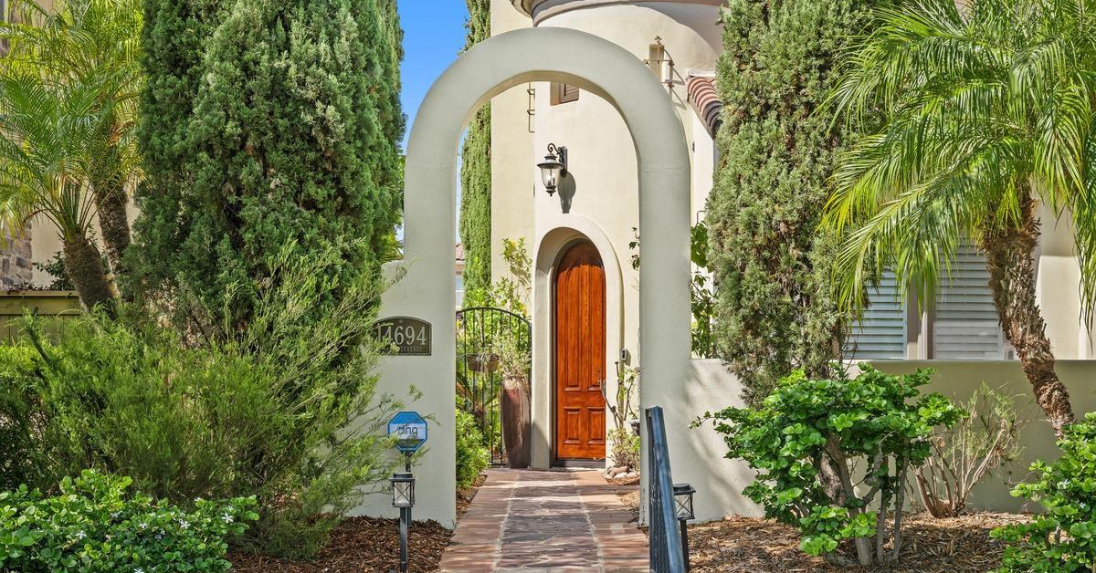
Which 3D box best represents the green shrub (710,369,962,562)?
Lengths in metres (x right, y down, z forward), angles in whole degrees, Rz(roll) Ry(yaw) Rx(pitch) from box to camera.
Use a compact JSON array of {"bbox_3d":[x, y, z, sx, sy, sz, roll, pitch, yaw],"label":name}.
[{"bbox_3d":[1.655,1.040,9.000,1.430,1.130,1.200,0,-2,0],"label":"green shrub"}]

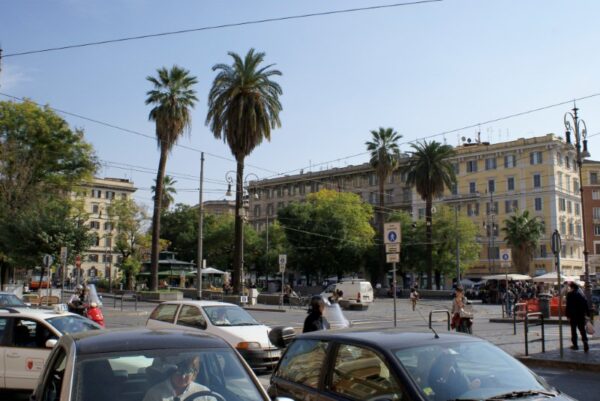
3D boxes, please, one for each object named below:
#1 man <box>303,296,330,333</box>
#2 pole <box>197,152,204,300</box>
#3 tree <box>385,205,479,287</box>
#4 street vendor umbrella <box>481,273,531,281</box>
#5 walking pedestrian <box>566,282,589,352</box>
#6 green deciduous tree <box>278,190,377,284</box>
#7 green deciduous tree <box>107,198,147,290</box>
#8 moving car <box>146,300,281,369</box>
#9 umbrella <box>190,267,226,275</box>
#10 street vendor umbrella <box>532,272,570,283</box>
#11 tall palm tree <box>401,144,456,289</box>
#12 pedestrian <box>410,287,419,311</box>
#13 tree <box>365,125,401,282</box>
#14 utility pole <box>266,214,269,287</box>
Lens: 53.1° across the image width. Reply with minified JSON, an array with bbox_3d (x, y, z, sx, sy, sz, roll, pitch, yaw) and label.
[{"bbox_3d":[0.297,2.474,10.763,0.600,1.487,0.550,-3,-8,22],"label":"man"},{"bbox_3d":[-7.002,2.041,42.130,0.270,11.050,0.270,0,-8,0],"label":"pole"},{"bbox_3d":[16.444,6.223,73.857,11.000,11.063,11.000,0,-8,0],"label":"tree"},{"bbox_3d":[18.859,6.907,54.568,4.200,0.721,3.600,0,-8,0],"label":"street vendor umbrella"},{"bbox_3d":[6.953,2.923,15.039,0.500,1.707,0.600,-7,-11,41],"label":"walking pedestrian"},{"bbox_3d":[3.004,4.563,68.016,10.800,11.527,10.500,0,-8,0],"label":"green deciduous tree"},{"bbox_3d":[-20.263,5.353,69.940,4.672,11.288,4.672,0,-8,0],"label":"green deciduous tree"},{"bbox_3d":[-1.900,3.080,13.800,3.780,1.450,1.630,-6,-9,38],"label":"moving car"},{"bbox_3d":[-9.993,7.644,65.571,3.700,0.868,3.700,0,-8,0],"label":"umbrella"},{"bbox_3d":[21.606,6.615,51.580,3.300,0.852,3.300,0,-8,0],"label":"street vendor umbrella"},{"bbox_3d":[15.627,1.538,72.472,6.500,17.976,6.500,0,-8,0],"label":"tall palm tree"},{"bbox_3d":[7.904,6.792,41.461,0.500,1.640,0.400,-1,-8,10],"label":"pedestrian"},{"bbox_3d":[10.356,1.050,72.569,4.412,20.546,4.412,0,-8,0],"label":"tree"},{"bbox_3d":[-3.941,6.785,72.767,0.220,10.244,0.220,0,-8,0],"label":"utility pole"}]

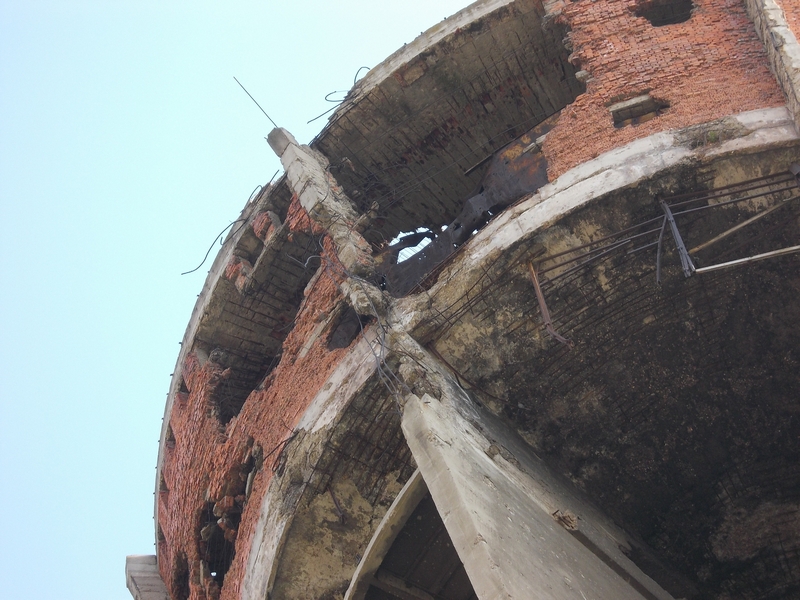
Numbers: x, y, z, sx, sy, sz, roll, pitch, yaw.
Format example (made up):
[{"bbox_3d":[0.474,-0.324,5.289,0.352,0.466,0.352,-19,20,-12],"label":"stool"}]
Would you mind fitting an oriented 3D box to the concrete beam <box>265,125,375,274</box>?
[{"bbox_3d":[-1.537,-1.892,41.517,0.850,6.288,0.400,37,-79,-24],"label":"concrete beam"}]

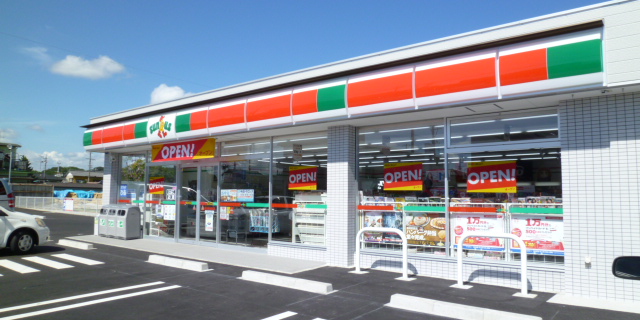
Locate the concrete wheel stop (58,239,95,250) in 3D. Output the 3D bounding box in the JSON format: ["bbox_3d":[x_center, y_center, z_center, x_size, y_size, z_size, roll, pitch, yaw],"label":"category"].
[{"bbox_3d":[-6.263,2.142,11.361,1.786,0.120,0.180,-3,-6,37],"label":"concrete wheel stop"}]

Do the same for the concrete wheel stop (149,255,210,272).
[{"bbox_3d":[-2.768,1.977,8.574,1.803,0.120,0.180,-3,-6,37],"label":"concrete wheel stop"}]

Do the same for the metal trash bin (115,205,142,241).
[{"bbox_3d":[-5.558,1.813,12.915,0.523,0.950,0.450,-3,-6,37],"label":"metal trash bin"}]

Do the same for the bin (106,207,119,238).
[{"bbox_3d":[-5.973,1.837,13.233,0.524,0.950,0.450,-3,-6,37],"label":"bin"}]

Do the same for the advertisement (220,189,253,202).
[{"bbox_3d":[-2.010,0.873,10.734,1.180,0.280,0.020,-3,-6,37],"label":"advertisement"}]

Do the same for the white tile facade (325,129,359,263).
[{"bbox_3d":[0.447,0.705,8.744,0.490,2.720,0.310,-3,-6,37],"label":"white tile facade"}]

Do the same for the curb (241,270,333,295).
[{"bbox_3d":[-0.558,1.877,6.895,1.780,0.125,0.180,-3,-6,37],"label":"curb"}]

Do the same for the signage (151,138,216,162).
[{"bbox_3d":[-3.416,-0.230,10.941,2.540,0.430,0.040,-3,-6,37],"label":"signage"}]

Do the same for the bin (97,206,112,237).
[{"bbox_3d":[-6.388,1.861,13.552,0.523,0.950,0.450,-3,-6,37],"label":"bin"}]

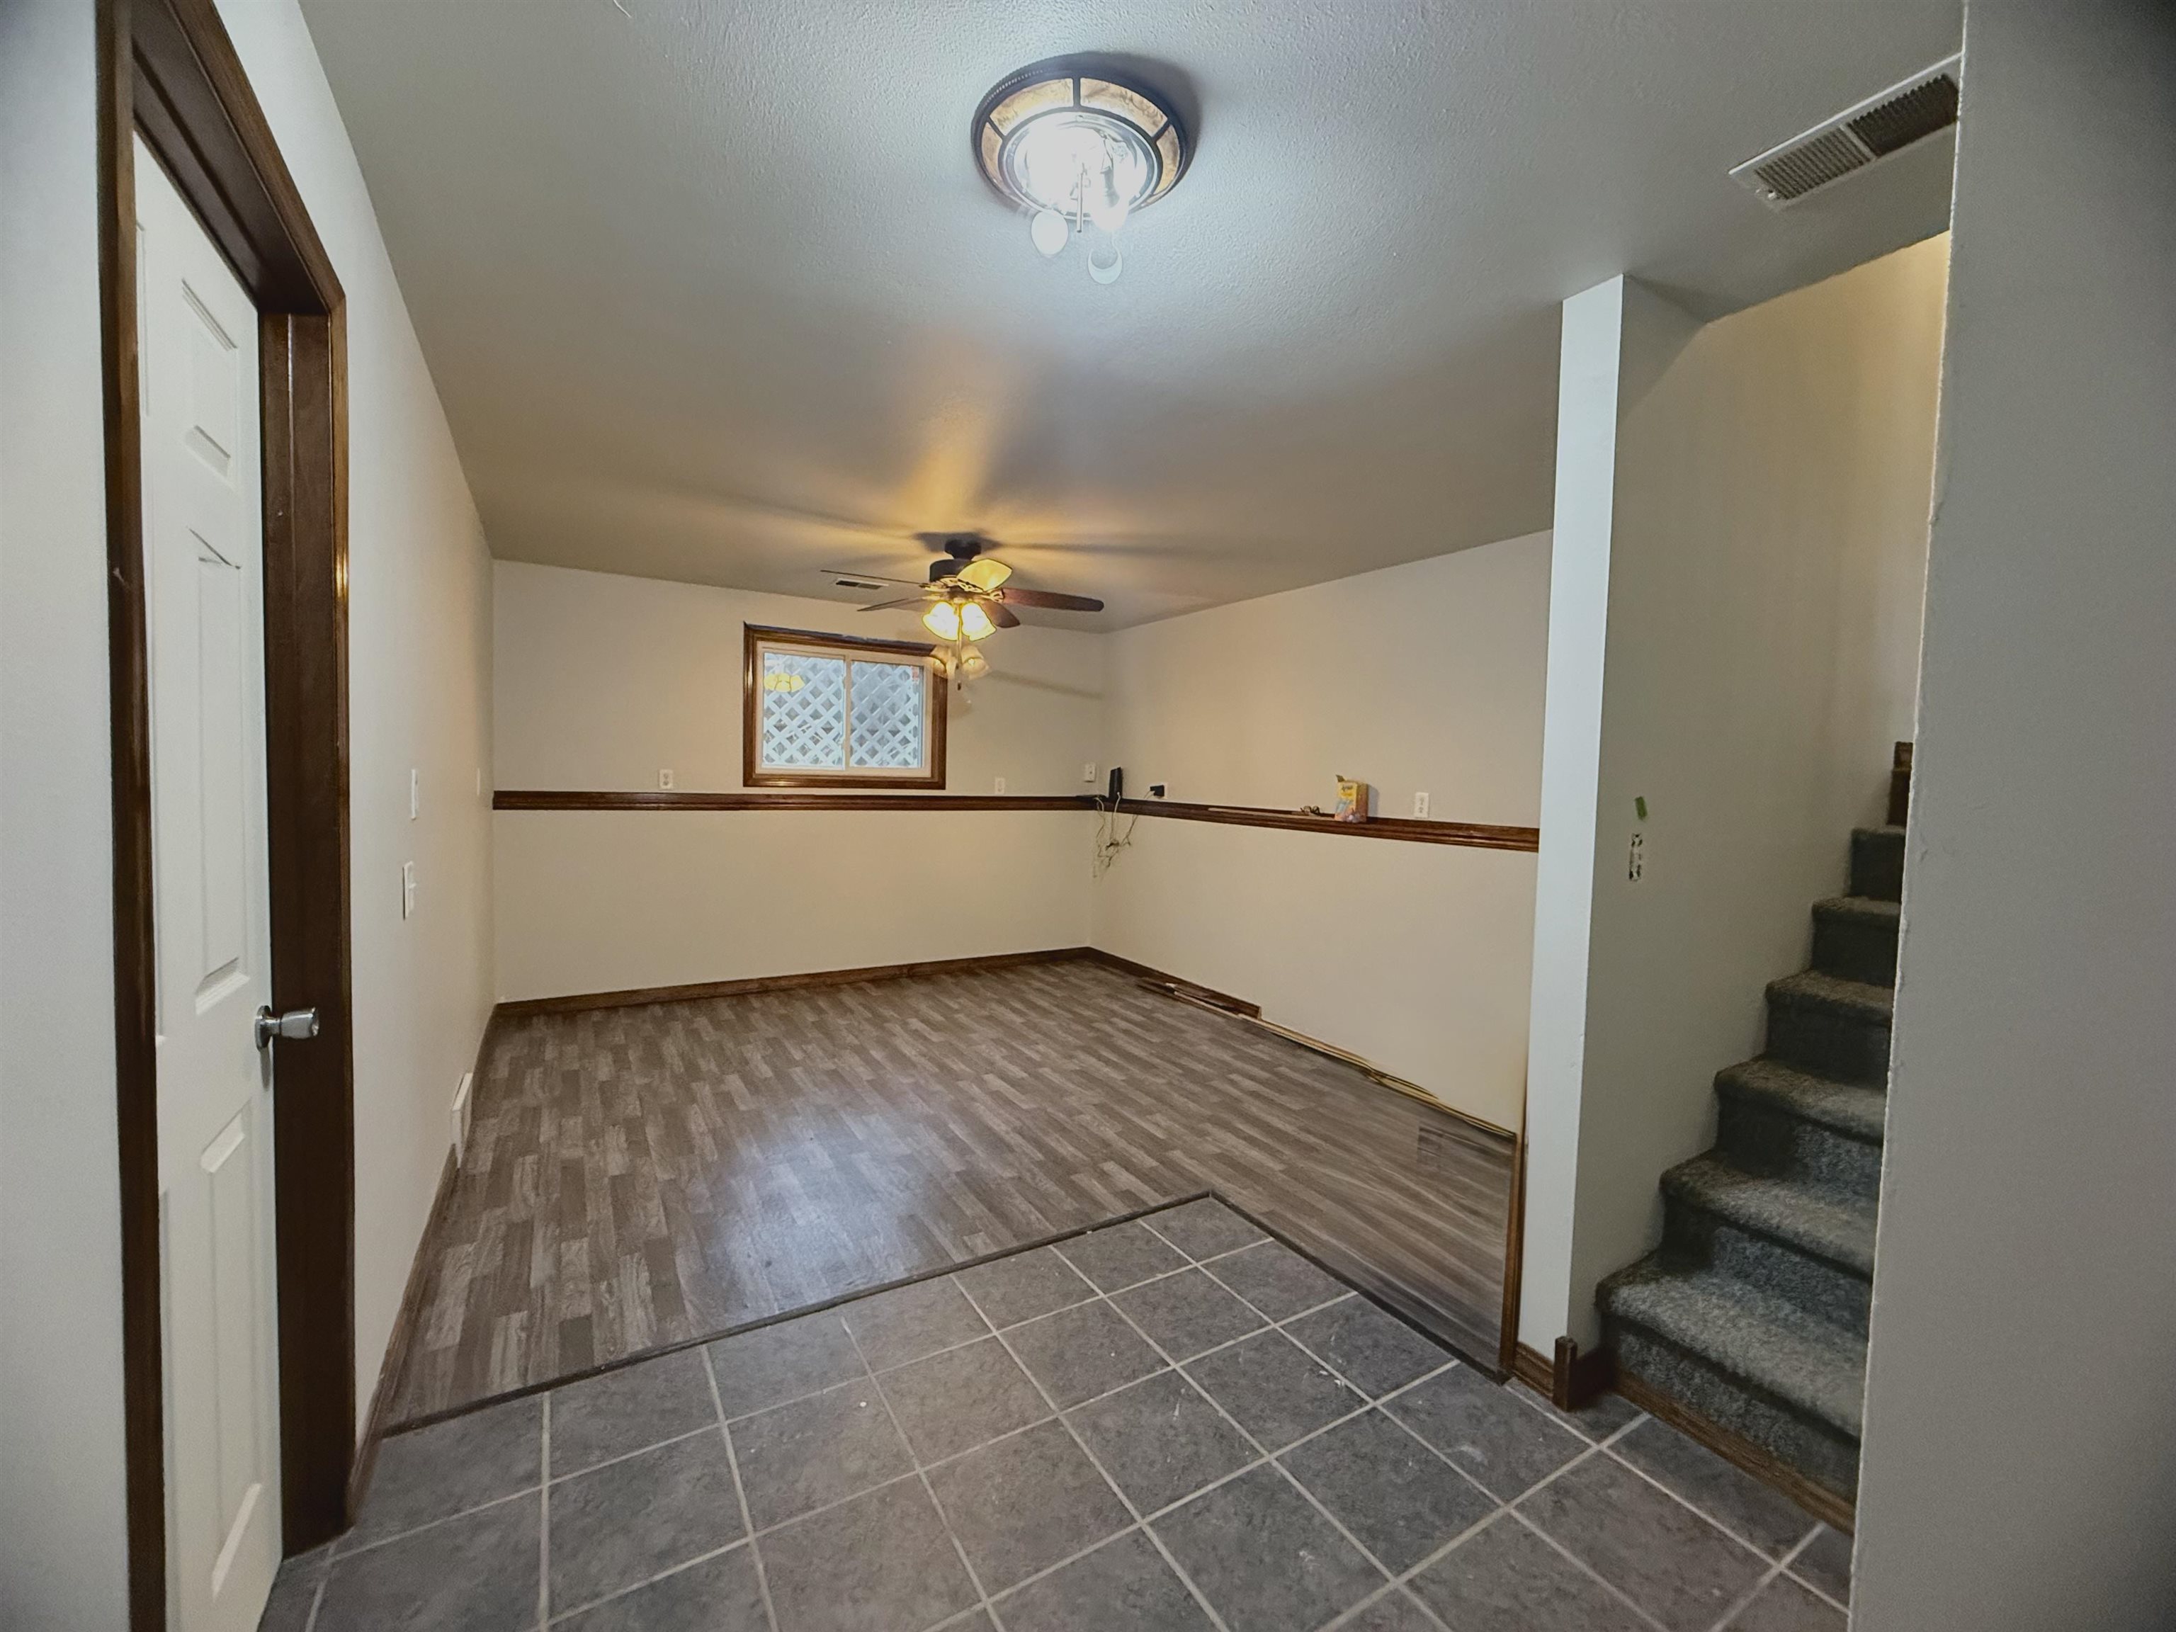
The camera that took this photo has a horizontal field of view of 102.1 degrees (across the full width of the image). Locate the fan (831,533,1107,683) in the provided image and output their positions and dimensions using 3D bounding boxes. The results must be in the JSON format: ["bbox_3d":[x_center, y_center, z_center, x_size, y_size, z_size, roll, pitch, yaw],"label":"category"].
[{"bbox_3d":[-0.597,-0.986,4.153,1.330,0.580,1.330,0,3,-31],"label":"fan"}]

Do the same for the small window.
[{"bbox_3d":[-1.566,-0.686,5.834,1.345,1.005,0.100,0,3,-31],"label":"small window"}]

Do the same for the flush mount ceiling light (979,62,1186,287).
[{"bbox_3d":[-0.008,-1.073,1.498,0.380,0.165,0.380,1,3,0],"label":"flush mount ceiling light"}]

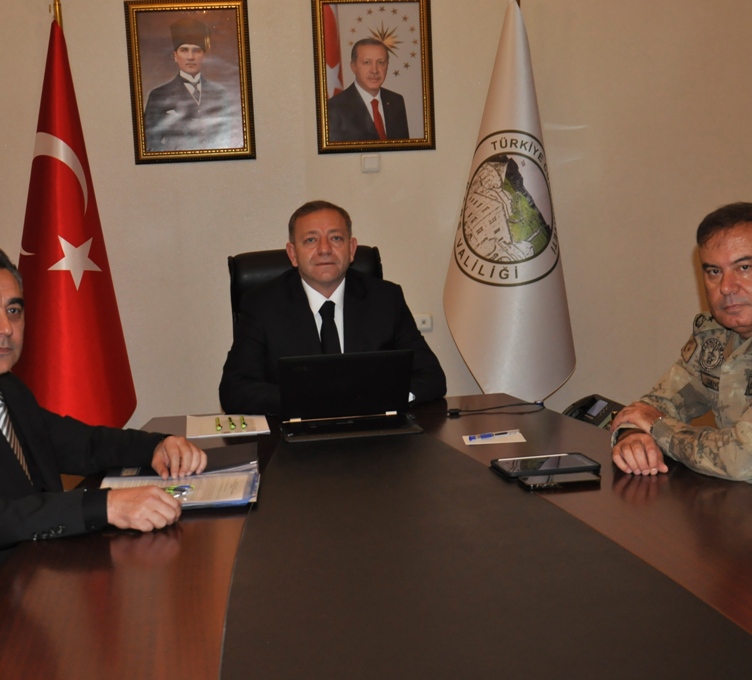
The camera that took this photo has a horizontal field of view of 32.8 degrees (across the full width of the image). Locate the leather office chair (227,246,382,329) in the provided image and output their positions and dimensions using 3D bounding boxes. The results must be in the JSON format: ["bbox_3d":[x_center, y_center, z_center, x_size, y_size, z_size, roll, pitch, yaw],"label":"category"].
[{"bbox_3d":[-0.125,0.329,3.749,0.620,1.165,0.680,-4,7,-11],"label":"leather office chair"}]

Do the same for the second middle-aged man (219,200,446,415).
[{"bbox_3d":[-0.108,0.277,3.542,0.610,1.310,0.740,-3,7,-6],"label":"second middle-aged man"}]

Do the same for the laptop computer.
[{"bbox_3d":[-0.073,0.120,3.220,0.335,0.200,0.320,-4,7,-9],"label":"laptop computer"}]

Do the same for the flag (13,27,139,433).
[{"bbox_3d":[-1.210,-0.398,4.946,0.510,1.680,0.300,-4,7,-10],"label":"flag"}]

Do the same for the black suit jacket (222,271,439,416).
[{"bbox_3d":[-0.132,0.108,3.637,0.610,0.640,0.460,-3,7,-6],"label":"black suit jacket"}]

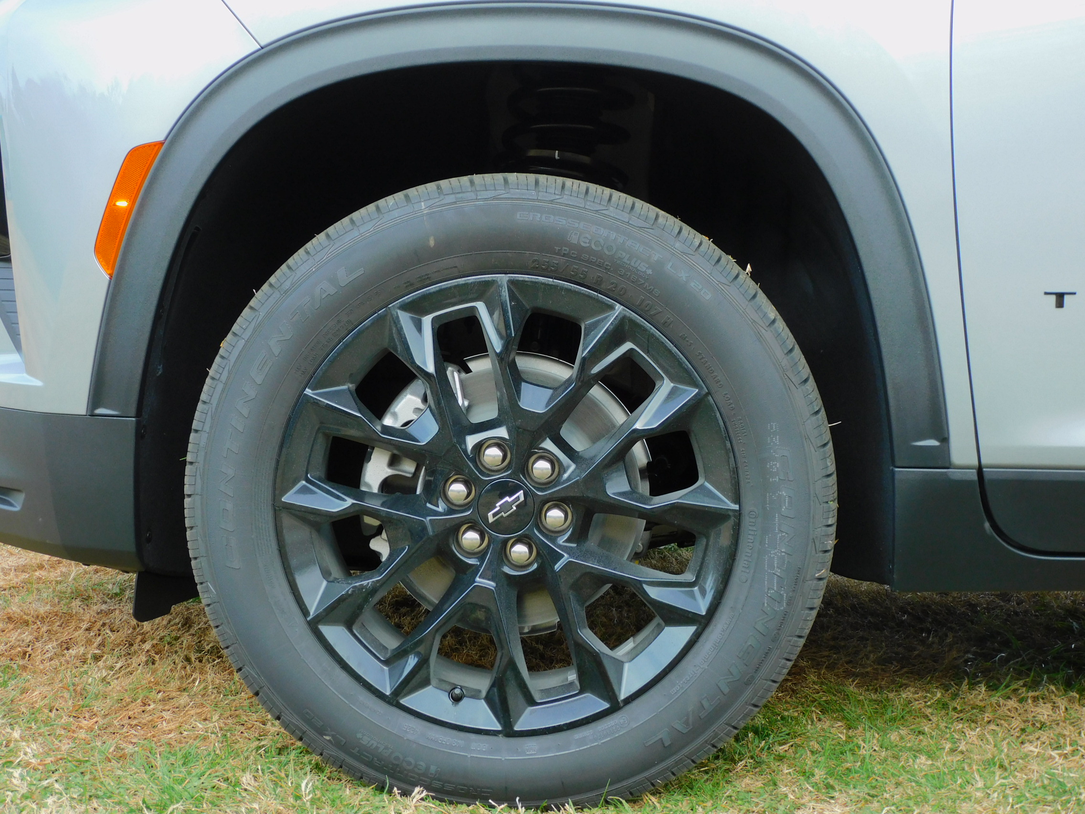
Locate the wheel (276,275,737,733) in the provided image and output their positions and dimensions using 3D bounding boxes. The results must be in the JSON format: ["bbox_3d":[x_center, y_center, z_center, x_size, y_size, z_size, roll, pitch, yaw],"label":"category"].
[{"bbox_3d":[-0.039,0.109,2.119,0.546,0.546,0.220,0,5,2],"label":"wheel"}]

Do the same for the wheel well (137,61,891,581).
[{"bbox_3d":[-0.029,-0.110,2.161,0.864,0.599,0.380,0,5,2],"label":"wheel well"}]

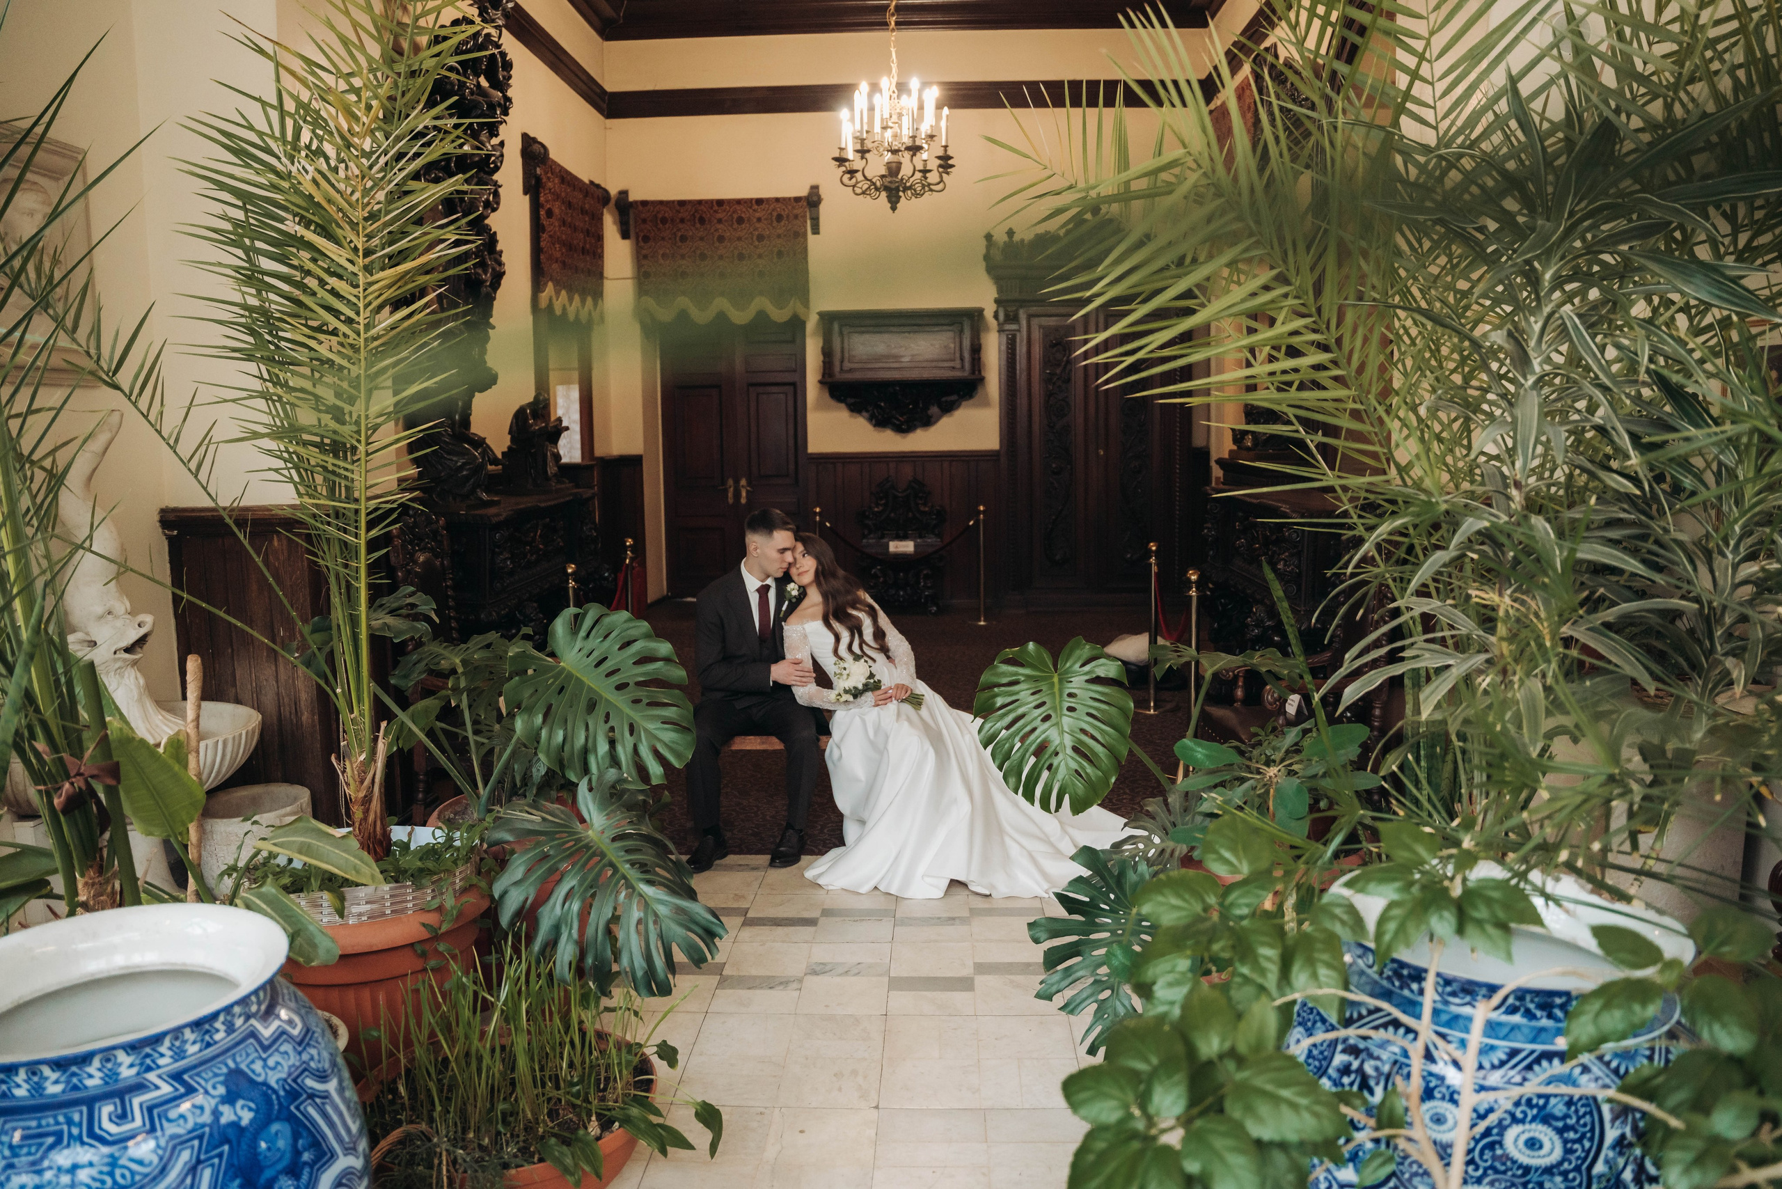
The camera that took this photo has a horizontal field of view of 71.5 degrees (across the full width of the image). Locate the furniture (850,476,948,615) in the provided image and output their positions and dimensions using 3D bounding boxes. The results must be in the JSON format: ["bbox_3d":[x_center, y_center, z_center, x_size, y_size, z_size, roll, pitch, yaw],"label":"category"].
[{"bbox_3d":[0.076,-0.453,11.210,0.800,1.220,0.500,0,7,2],"label":"furniture"}]

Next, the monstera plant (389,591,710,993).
[{"bbox_3d":[-0.886,0.596,3.500,0.870,1.070,0.750,0,7,2],"label":"monstera plant"}]

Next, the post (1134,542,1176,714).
[{"bbox_3d":[1.515,0.175,7.162,0.310,0.980,0.310,0,7,2],"label":"post"}]

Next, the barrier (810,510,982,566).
[{"bbox_3d":[0.080,-0.442,10.495,1.370,0.370,0.050,0,7,2],"label":"barrier"}]

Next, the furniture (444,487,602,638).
[{"bbox_3d":[-2.298,0.078,7.309,0.720,1.220,1.950,0,7,2],"label":"furniture"}]

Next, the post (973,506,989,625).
[{"bbox_3d":[0.772,-0.249,10.504,0.310,0.980,0.310,0,7,2],"label":"post"}]

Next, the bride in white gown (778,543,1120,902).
[{"bbox_3d":[0.297,0.402,4.663,1.280,1.200,0.900,1,7,9],"label":"bride in white gown"}]

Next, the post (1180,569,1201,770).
[{"bbox_3d":[1.405,0.352,5.806,0.310,0.980,0.310,0,7,2],"label":"post"}]

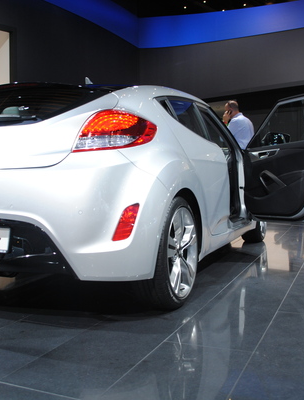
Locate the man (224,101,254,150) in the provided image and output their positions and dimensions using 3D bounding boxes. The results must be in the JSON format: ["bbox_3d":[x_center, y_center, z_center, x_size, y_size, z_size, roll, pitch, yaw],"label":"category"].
[{"bbox_3d":[1.202,-0.518,6.350,0.340,1.760,0.470,2,4,37],"label":"man"}]

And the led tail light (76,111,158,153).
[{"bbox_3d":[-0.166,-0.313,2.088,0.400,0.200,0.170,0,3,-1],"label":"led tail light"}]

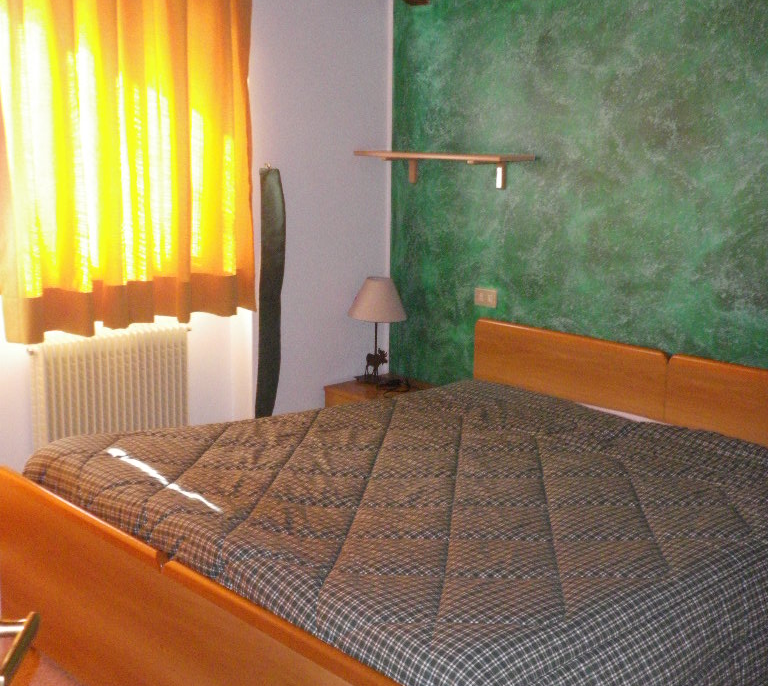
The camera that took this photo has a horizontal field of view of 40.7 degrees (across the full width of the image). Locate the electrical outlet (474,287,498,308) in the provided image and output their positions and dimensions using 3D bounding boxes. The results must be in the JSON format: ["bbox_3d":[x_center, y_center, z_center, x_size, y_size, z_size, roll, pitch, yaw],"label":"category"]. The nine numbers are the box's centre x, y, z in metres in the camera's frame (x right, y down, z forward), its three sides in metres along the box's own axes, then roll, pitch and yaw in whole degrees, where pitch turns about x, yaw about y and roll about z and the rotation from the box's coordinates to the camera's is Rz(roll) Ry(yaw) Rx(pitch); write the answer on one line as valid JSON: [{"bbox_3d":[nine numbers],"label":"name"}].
[{"bbox_3d":[0.424,-0.183,4.285,0.012,0.075,0.120,-10,15,-42],"label":"electrical outlet"}]

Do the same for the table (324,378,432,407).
[{"bbox_3d":[0.043,0.400,4.534,0.380,0.400,0.460,-10,15,-42],"label":"table"}]

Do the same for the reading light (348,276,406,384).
[{"bbox_3d":[-0.031,-0.047,4.522,0.258,0.480,0.258,1,11,0],"label":"reading light"}]

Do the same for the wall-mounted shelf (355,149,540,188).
[{"bbox_3d":[0.232,-0.713,4.252,0.200,0.130,0.820,-10,15,-42],"label":"wall-mounted shelf"}]

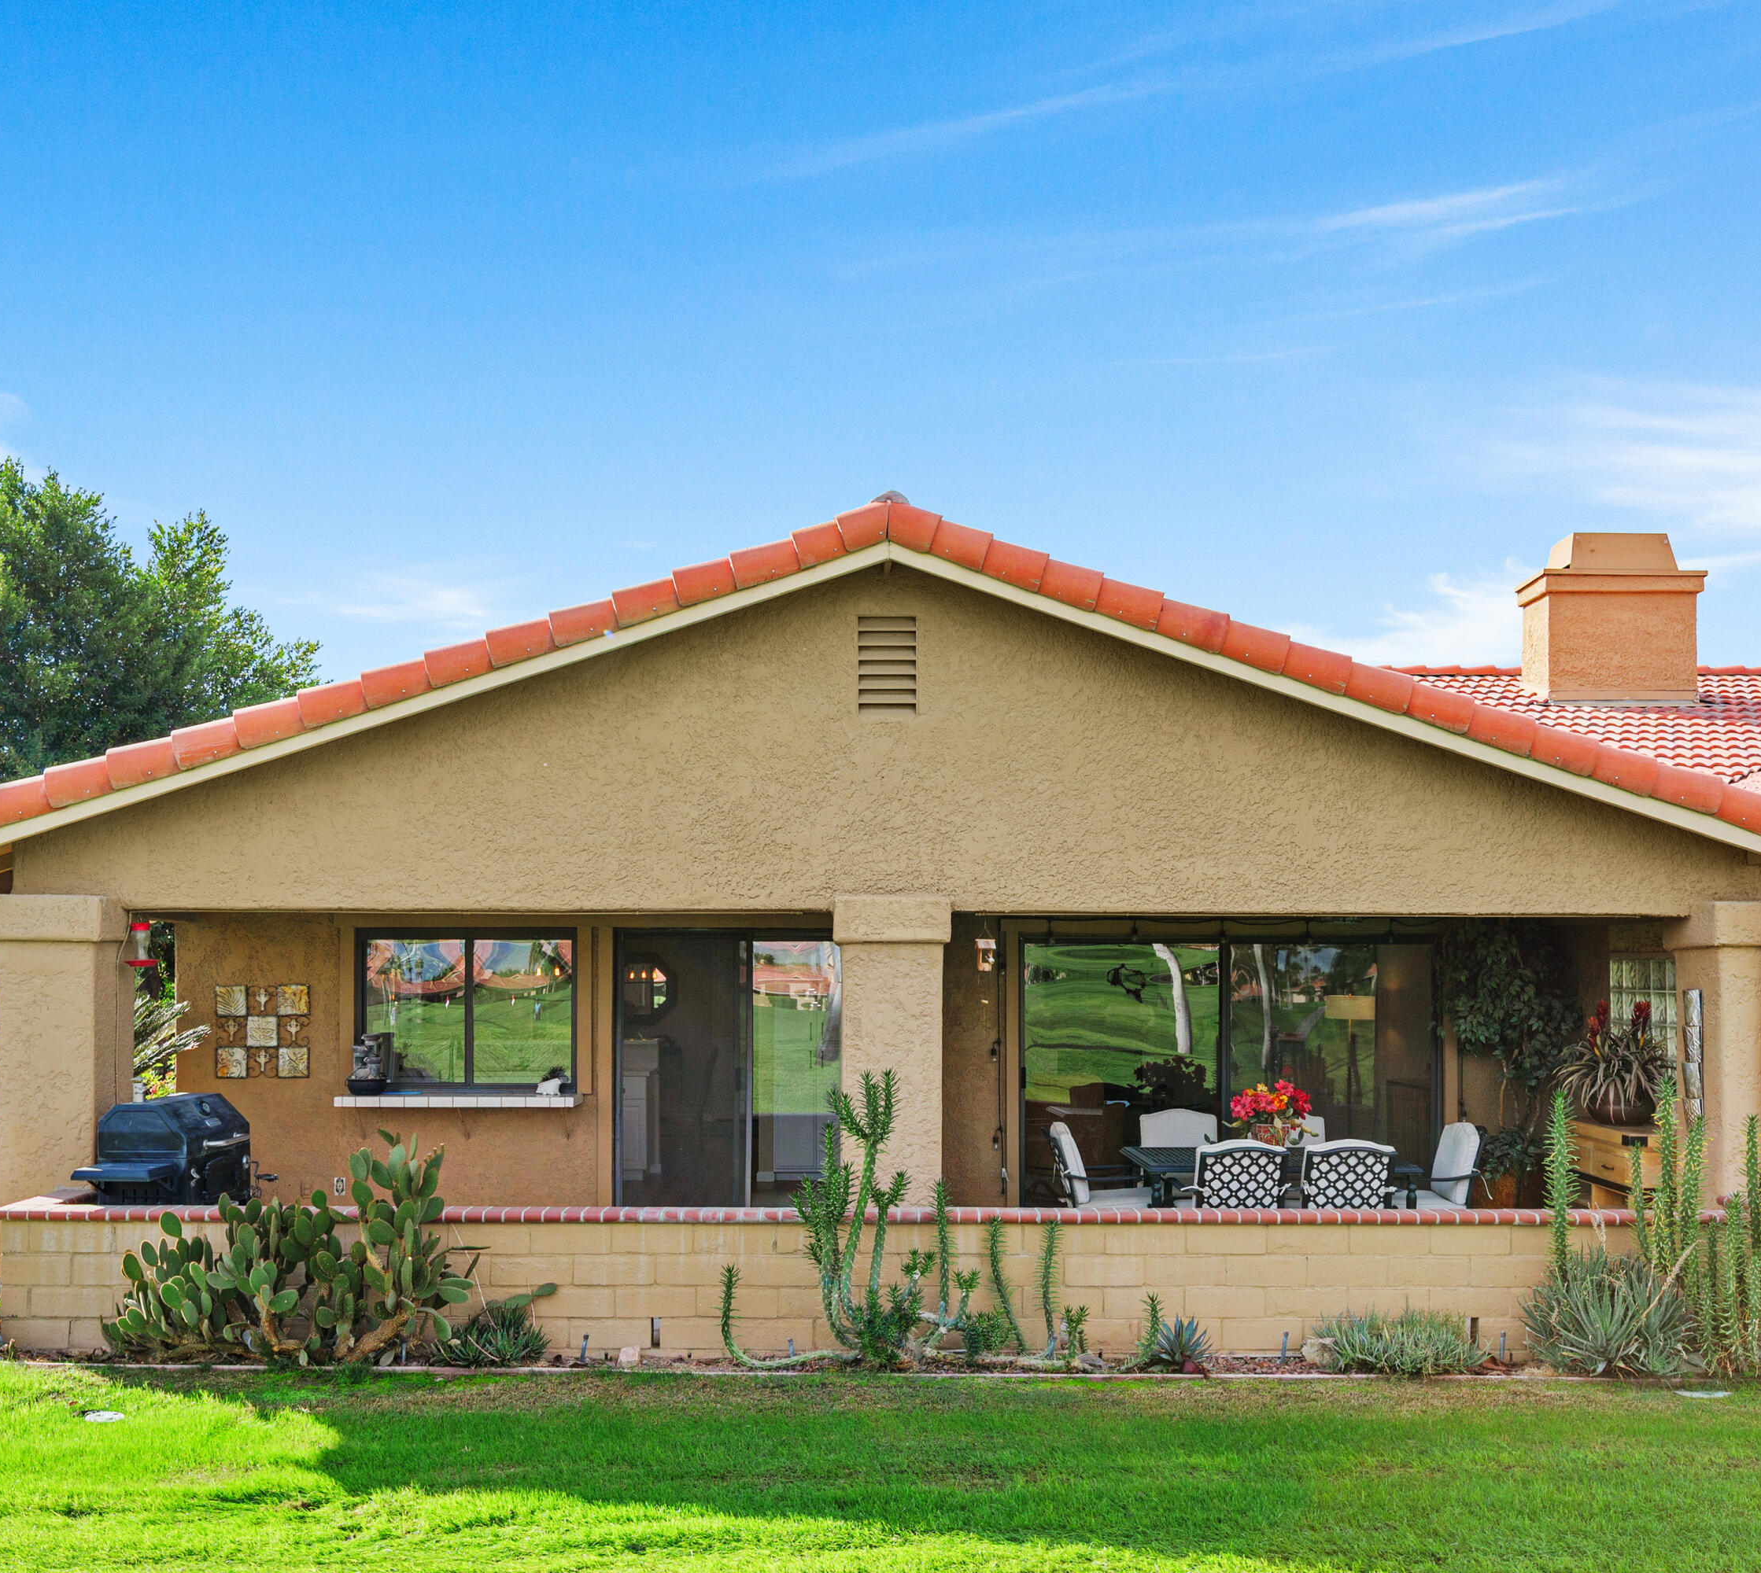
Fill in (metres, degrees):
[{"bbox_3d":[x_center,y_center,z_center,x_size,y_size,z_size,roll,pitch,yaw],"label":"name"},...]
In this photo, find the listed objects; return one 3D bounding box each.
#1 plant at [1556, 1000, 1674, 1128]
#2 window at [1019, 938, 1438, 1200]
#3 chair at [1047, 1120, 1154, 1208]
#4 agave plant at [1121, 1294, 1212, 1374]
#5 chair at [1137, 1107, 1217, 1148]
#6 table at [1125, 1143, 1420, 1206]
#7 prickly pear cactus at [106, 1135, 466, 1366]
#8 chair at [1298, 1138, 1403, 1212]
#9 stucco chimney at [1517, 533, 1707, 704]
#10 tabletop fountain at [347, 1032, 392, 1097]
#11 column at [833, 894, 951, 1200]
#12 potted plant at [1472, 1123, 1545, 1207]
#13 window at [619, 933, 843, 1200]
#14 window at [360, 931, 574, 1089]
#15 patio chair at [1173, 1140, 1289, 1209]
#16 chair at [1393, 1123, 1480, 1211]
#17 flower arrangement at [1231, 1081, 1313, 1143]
[{"bbox_3d":[4.590,1.710,10.600,0.730,0.780,0.680,0,-2,0],"label":"plant"},{"bbox_3d":[2.499,2.054,12.250,3.030,2.050,0.120,0,-2,0],"label":"window"},{"bbox_3d":[1.340,2.500,10.360,0.660,0.950,0.620,0,-2,0],"label":"chair"},{"bbox_3d":[1.410,2.675,8.300,0.420,0.340,0.390,0,-2,0],"label":"agave plant"},{"bbox_3d":[1.930,2.550,11.020,0.600,0.940,0.660,0,-2,0],"label":"chair"},{"bbox_3d":[2.370,2.630,10.450,1.600,0.720,1.080,0,-2,0],"label":"table"},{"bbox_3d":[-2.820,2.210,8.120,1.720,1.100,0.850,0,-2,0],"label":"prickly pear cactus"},{"bbox_3d":[2.561,2.436,9.580,0.580,0.920,0.620,0,-2,0],"label":"chair"},{"bbox_3d":[7.008,-1.596,16.300,1.500,1.600,0.750,0,-2,0],"label":"stucco chimney"},{"bbox_3d":[-3.265,1.770,10.850,0.260,0.390,0.240,0,-2,0],"label":"tabletop fountain"},{"bbox_3d":[0.065,1.721,9.580,0.640,2.220,0.600,0,-2,0],"label":"column"},{"bbox_3d":[4.200,2.630,11.400,0.470,0.740,0.450,0,-2,0],"label":"potted plant"},{"bbox_3d":[-0.961,2.041,12.250,1.860,2.050,0.120,0,-2,0],"label":"window"},{"bbox_3d":[-2.760,1.490,11.400,1.450,1.070,0.120,0,-2,0],"label":"window"},{"bbox_3d":[1.977,2.436,9.580,0.580,0.920,0.620,0,-2,0],"label":"patio chair"},{"bbox_3d":[3.370,2.520,10.450,0.670,0.930,0.600,0,-2,0],"label":"chair"},{"bbox_3d":[2.323,1.977,10.150,0.480,0.450,0.420,0,-2,0],"label":"flower arrangement"}]

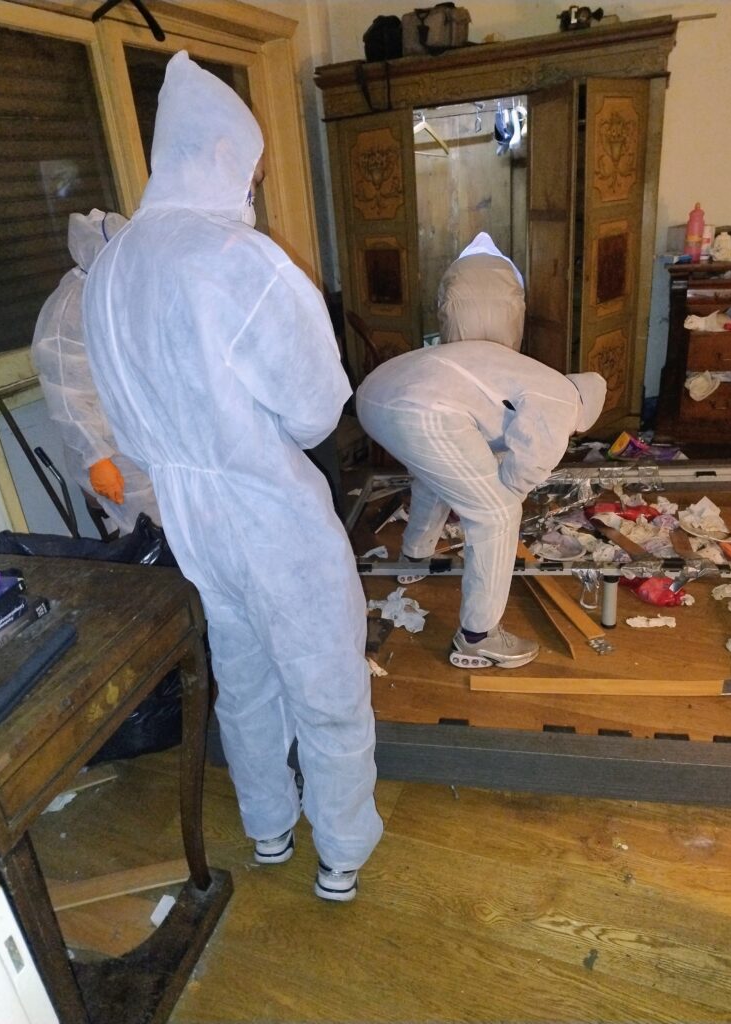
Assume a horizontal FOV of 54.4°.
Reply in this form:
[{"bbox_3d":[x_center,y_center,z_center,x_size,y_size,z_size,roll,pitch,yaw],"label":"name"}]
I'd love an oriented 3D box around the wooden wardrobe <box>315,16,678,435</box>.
[{"bbox_3d":[0.798,-1.594,4.353,1.888,2.090,0.620,5,26,23],"label":"wooden wardrobe"}]

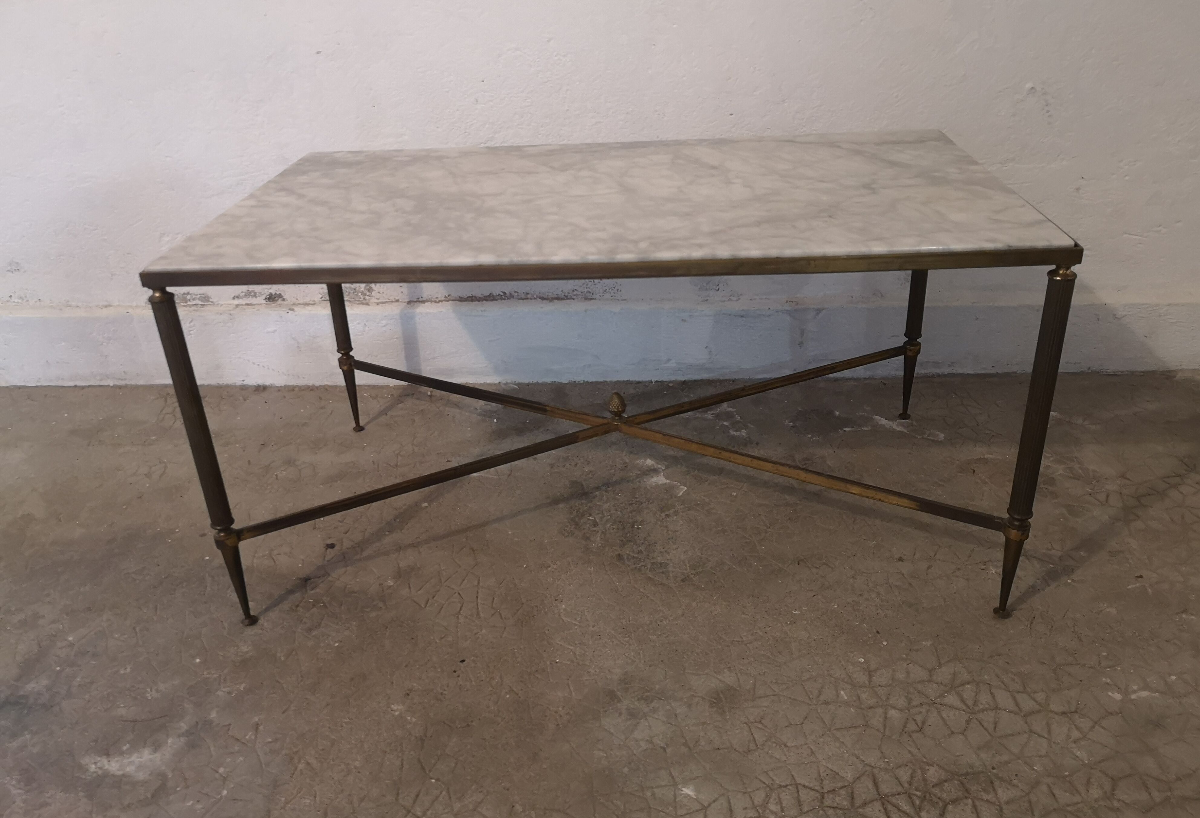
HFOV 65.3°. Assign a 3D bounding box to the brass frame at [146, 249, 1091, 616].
[{"bbox_3d":[0.020,-0.055,1.193,0.871,0.429,0.484,-1,28,4],"label":"brass frame"}]

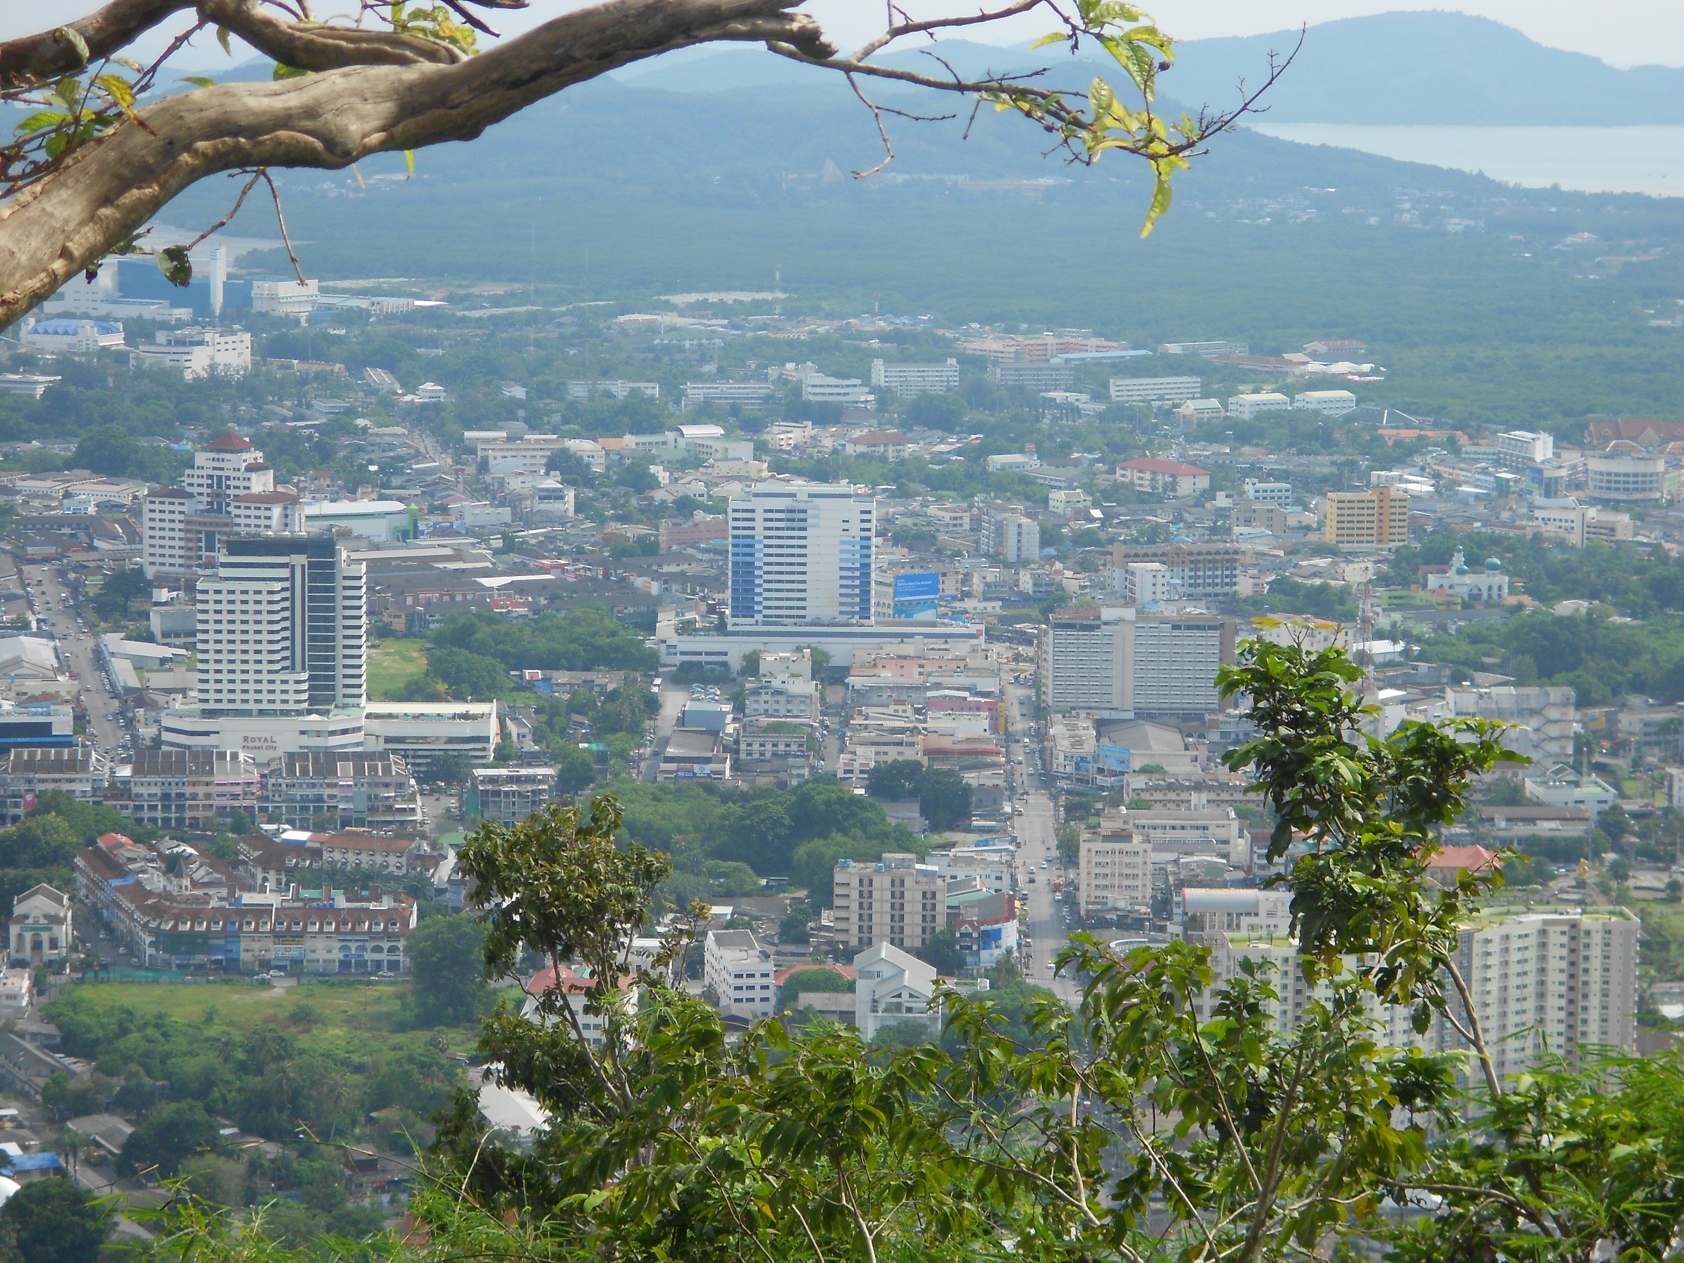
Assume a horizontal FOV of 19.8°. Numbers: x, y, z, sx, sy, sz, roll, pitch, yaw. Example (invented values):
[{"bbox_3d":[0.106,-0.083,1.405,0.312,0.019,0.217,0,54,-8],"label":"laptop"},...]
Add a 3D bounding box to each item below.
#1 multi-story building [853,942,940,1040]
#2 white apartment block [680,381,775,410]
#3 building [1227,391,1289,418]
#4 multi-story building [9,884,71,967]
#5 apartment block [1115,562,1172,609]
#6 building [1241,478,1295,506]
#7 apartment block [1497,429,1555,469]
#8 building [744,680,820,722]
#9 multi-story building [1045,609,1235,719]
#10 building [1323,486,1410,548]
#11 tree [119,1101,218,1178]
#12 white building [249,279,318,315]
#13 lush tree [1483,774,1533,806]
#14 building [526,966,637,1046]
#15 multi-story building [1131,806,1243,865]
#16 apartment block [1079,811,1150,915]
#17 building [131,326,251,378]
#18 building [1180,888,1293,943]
[{"bbox_3d":[13.200,85.210,1110.670,19.000,19.400,31.000,1,7,2],"label":"multi-story building"},{"bbox_3d":[-68.750,-142.070,2936.920,56.000,15.000,15.000,1,7,0],"label":"white apartment block"},{"bbox_3d":[253.740,-136.400,2931.630,33.500,15.500,18.000,-5,9,-37],"label":"building"},{"bbox_3d":[-202.750,74.050,1216.000,14.400,16.500,21.000,0,7,-7],"label":"multi-story building"},{"bbox_3d":[124.330,-17.650,1945.840,13.500,17.000,15.000,-1,7,-10],"label":"apartment block"},{"bbox_3d":[206.400,-64.850,2337.710,20.000,16.500,9.500,-2,8,-23],"label":"building"},{"bbox_3d":[366.390,-95.650,2579.210,10.500,20.000,45.000,-2,8,-18],"label":"apartment block"},{"bbox_3d":[-20.170,24.100,1616.820,23.000,13.300,22.000,1,7,4],"label":"building"},{"bbox_3d":[102.490,11.840,1649.560,64.000,37.500,19.000,1,7,1],"label":"multi-story building"},{"bbox_3d":[238.740,-50.830,2187.540,35.000,27.500,11.000,-2,8,-18],"label":"building"},{"bbox_3d":[-138.520,104.060,993.870,19.000,14.000,18.000,1,7,0],"label":"tree"},{"bbox_3d":[-450.330,-269.970,3895.090,30.000,28.000,47.500,5,9,35],"label":"white building"},{"bbox_3d":[201.730,50.090,1456.740,13.500,11.800,13.000,1,7,0],"label":"lush tree"},{"bbox_3d":[-60.350,87.560,1114.060,25.500,18.500,17.000,0,7,-3],"label":"building"},{"bbox_3d":[97.620,58.520,1371.580,33.000,14.500,14.000,1,7,0],"label":"multi-story building"},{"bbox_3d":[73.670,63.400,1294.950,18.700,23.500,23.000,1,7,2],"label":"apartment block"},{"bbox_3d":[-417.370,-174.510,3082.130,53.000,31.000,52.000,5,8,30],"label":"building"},{"bbox_3d":[102.960,74.150,1249.890,30.000,14.500,16.000,1,7,6],"label":"building"}]

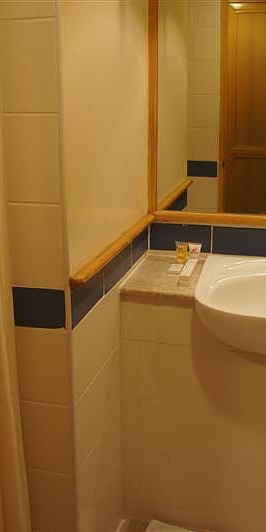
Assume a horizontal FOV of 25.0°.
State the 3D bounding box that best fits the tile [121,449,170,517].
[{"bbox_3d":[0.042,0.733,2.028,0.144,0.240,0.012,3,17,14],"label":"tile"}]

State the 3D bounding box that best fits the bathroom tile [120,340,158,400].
[{"bbox_3d":[0.029,0.329,1.914,0.126,0.200,0.012,3,17,14],"label":"bathroom tile"}]

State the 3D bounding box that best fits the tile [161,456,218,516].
[{"bbox_3d":[0.194,0.726,2.000,0.190,0.200,0.014,3,16,14],"label":"tile"}]

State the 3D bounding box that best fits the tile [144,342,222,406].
[{"bbox_3d":[0.178,0.338,1.877,0.202,0.200,0.012,3,17,14],"label":"tile"}]

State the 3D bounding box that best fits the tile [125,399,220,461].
[{"bbox_3d":[0.135,0.530,1.960,0.307,0.200,0.014,3,16,14],"label":"tile"}]

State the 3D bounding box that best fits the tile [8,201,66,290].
[{"bbox_3d":[-0.235,-0.044,1.409,0.144,0.200,0.012,3,17,14],"label":"tile"}]

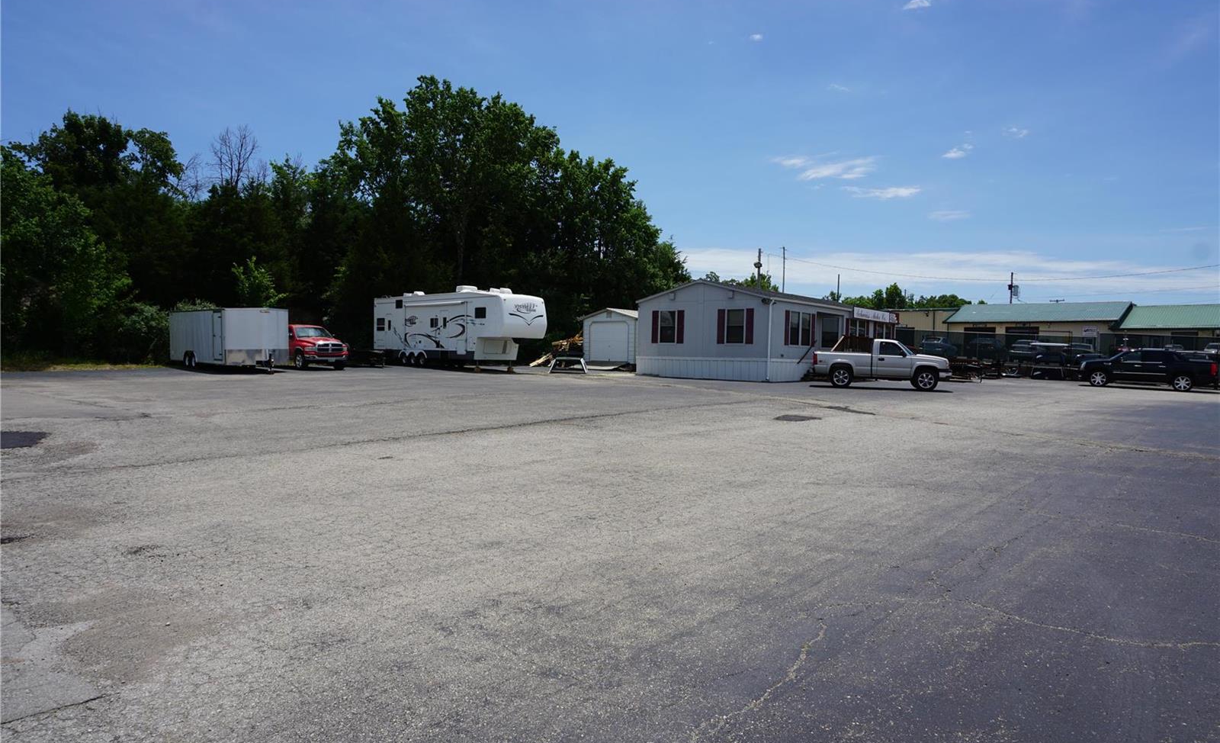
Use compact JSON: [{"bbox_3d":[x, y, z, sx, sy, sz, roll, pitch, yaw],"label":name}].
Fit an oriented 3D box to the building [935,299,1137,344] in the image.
[{"bbox_3d":[42.000,-3.950,79.200,15.000,5.300,12.300,2,2,40],"label":"building"}]

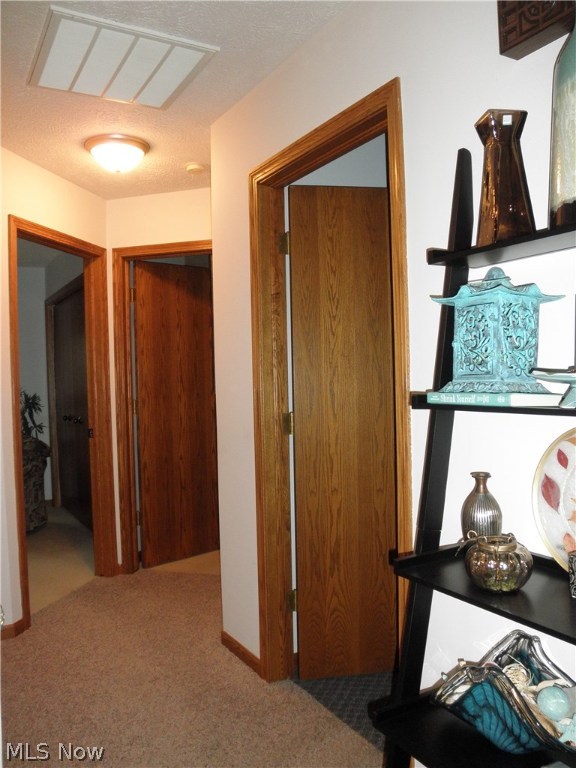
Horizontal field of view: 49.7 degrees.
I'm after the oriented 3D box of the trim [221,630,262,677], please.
[{"bbox_3d":[-0.205,1.203,2.793,0.017,0.068,0.400,-2,1,-30],"label":"trim"}]

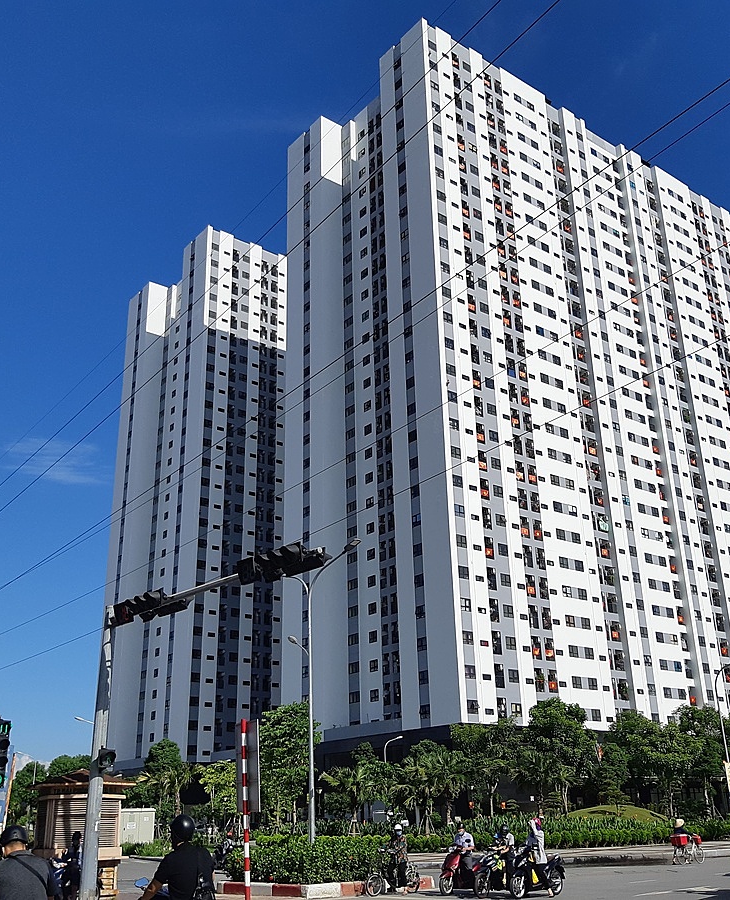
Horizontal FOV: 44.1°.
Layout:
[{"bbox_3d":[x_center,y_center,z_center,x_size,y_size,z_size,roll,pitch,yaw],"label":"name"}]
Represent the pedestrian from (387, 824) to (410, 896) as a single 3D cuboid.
[{"bbox_3d":[0.829,10.132,22.300,0.500,1.580,0.450,-15,-26,31],"label":"pedestrian"}]

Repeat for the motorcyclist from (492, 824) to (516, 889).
[{"bbox_3d":[3.390,9.889,21.900,0.700,1.450,0.580,19,-30,-41],"label":"motorcyclist"}]

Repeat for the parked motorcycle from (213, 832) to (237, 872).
[{"bbox_3d":[-4.806,14.102,31.500,0.700,1.200,1.800,-9,-24,18],"label":"parked motorcycle"}]

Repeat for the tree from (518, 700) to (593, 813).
[{"bbox_3d":[10.570,17.654,49.962,4.100,7.080,4.100,-5,-22,10],"label":"tree"}]

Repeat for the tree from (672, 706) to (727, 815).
[{"bbox_3d":[20.782,19.795,56.022,3.600,7.200,3.600,-8,-23,18],"label":"tree"}]

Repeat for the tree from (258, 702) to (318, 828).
[{"bbox_3d":[-4.442,18.249,51.000,3.900,7.800,3.900,-1,-22,0],"label":"tree"}]

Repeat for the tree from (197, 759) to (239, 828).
[{"bbox_3d":[-9.057,21.402,54.898,2.700,4.480,2.700,2,-22,-8],"label":"tree"}]

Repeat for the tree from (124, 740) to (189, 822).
[{"bbox_3d":[-13.644,22.265,58.906,4.000,6.000,4.000,4,-22,-12],"label":"tree"}]

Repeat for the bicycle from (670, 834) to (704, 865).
[{"bbox_3d":[10.913,13.529,30.500,1.600,1.000,0.550,13,-26,-31],"label":"bicycle"}]

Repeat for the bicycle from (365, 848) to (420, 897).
[{"bbox_3d":[0.705,10.491,22.300,1.620,1.050,0.580,16,-28,-36],"label":"bicycle"}]

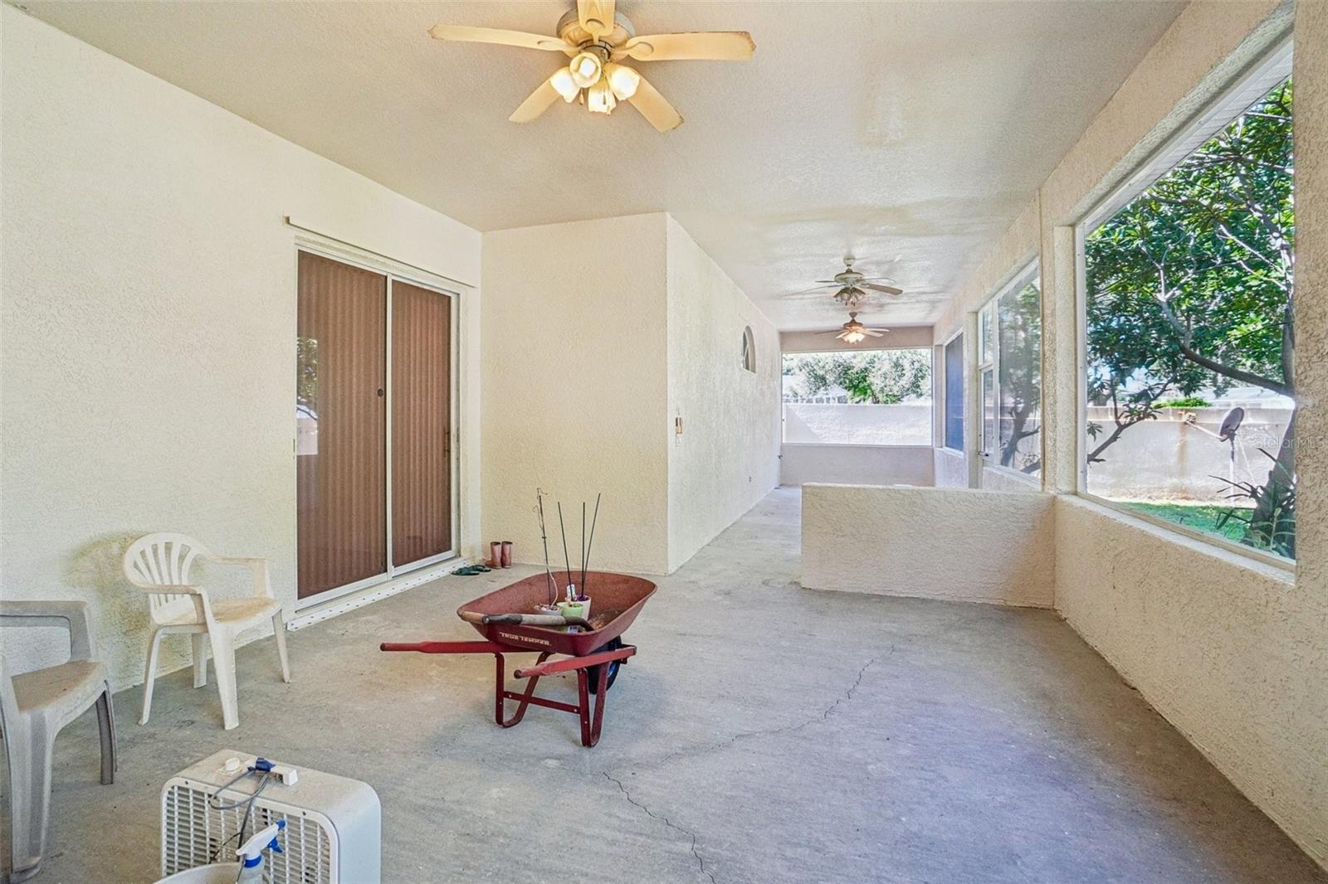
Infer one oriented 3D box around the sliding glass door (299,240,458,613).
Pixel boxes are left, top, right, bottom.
[{"bbox_3d":[-2.218,-0.114,4.755,0.100,2.450,1.720,1,2,19],"label":"sliding glass door"}]

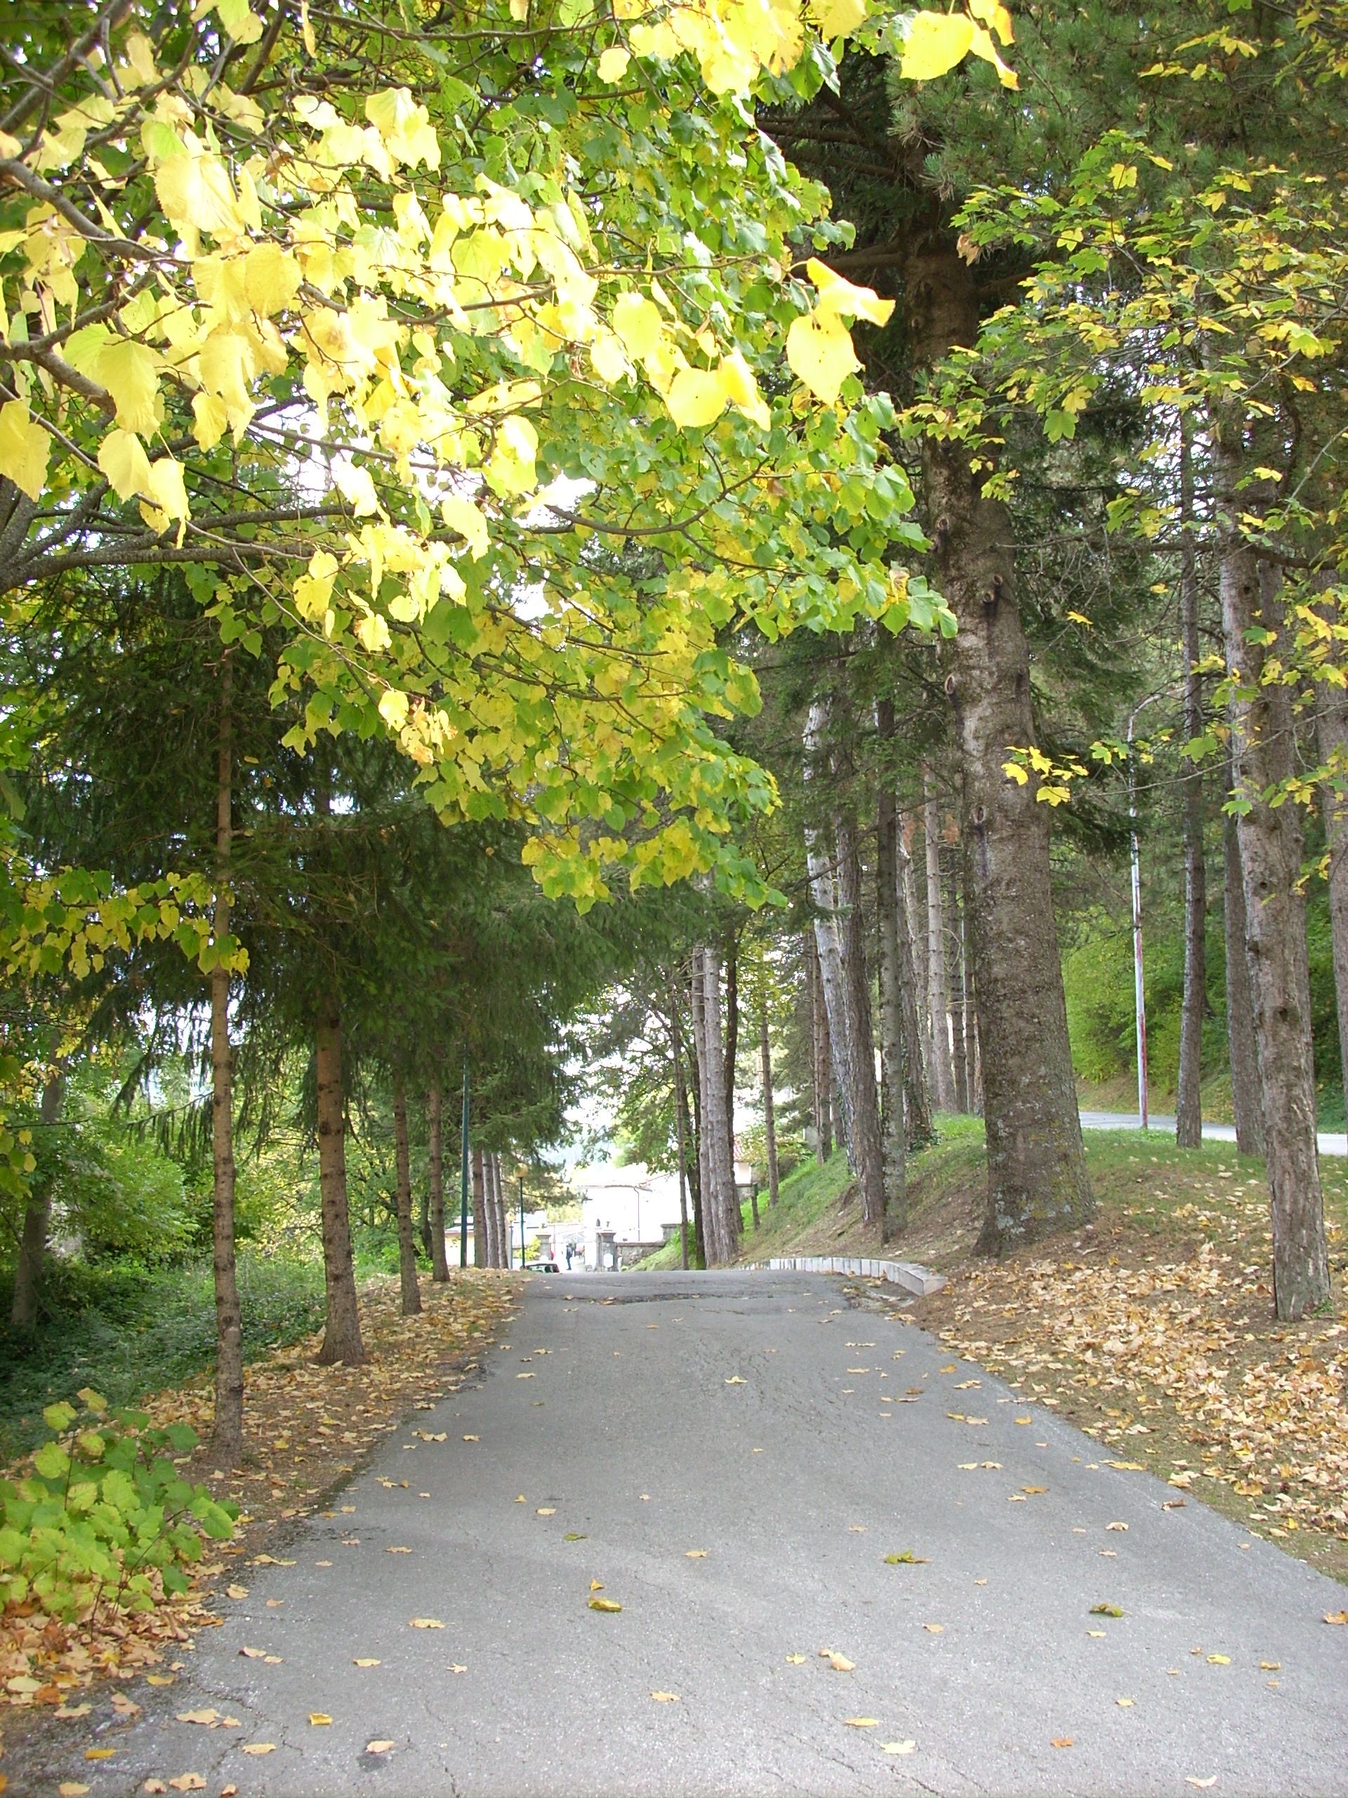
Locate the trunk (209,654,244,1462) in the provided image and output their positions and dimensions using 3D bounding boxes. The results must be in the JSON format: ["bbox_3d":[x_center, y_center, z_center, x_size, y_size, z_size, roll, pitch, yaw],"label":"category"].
[{"bbox_3d":[-2.434,0.796,10.489,0.165,4.390,0.165,-2,-8,0],"label":"trunk"}]

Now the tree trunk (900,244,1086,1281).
[{"bbox_3d":[3.414,-2.035,20.970,1.120,11.360,1.100,-4,-8,-1],"label":"tree trunk"}]

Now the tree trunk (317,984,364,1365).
[{"bbox_3d":[-2.855,2.304,16.137,0.340,3.050,0.340,-3,-8,0],"label":"tree trunk"}]

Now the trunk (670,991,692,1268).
[{"bbox_3d":[0.131,5.089,42.704,0.180,6.110,0.180,-2,-8,0],"label":"trunk"}]

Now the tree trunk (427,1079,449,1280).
[{"bbox_3d":[-3.387,4.030,27.709,0.230,2.850,0.230,-2,-8,0],"label":"tree trunk"}]

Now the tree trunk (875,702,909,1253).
[{"bbox_3d":[3.379,1.103,30.129,0.360,8.180,0.360,0,-8,0],"label":"tree trunk"}]

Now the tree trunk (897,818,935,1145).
[{"bbox_3d":[4.382,1.455,35.128,0.370,5.950,0.370,-2,-8,0],"label":"tree trunk"}]

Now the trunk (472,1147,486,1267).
[{"bbox_3d":[-3.593,5.674,35.559,0.220,2.260,0.220,-2,-8,0],"label":"trunk"}]

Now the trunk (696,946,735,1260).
[{"bbox_3d":[0.786,3.986,37.809,0.550,6.220,0.480,-2,-8,0],"label":"trunk"}]

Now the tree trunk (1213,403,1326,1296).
[{"bbox_3d":[4.381,-0.349,14.179,0.430,6.670,0.430,-2,-8,0],"label":"tree trunk"}]

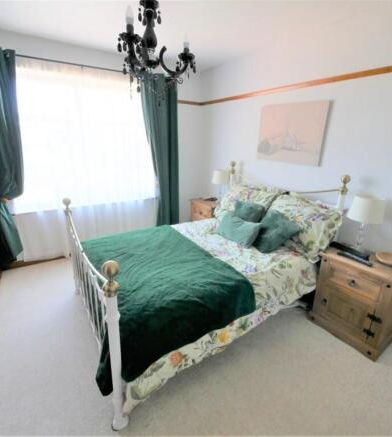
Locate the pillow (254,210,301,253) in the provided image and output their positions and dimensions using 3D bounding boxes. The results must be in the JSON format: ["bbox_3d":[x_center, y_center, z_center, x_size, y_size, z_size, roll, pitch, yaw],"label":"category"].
[{"bbox_3d":[0.696,0.139,2.105,0.380,0.130,0.380,-41,35,-3],"label":"pillow"}]

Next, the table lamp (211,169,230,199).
[{"bbox_3d":[0.344,-0.417,3.255,0.240,0.470,0.240,1,18,0],"label":"table lamp"}]

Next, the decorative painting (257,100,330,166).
[{"bbox_3d":[0.940,-0.859,2.404,0.035,0.570,0.750,-10,21,-33],"label":"decorative painting"}]

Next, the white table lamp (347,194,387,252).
[{"bbox_3d":[1.341,0.062,1.842,0.240,0.470,0.240,-10,21,-33],"label":"white table lamp"}]

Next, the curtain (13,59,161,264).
[{"bbox_3d":[-1.259,-0.621,2.872,1.820,2.130,0.090,-10,21,-33],"label":"curtain"}]

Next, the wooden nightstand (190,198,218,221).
[{"bbox_3d":[0.212,0.084,3.502,0.390,0.640,0.530,-10,21,-33],"label":"wooden nightstand"}]

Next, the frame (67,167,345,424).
[{"bbox_3d":[0.031,0.189,2.172,2.060,1.245,1.470,-10,21,-33],"label":"frame"}]

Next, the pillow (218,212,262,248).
[{"bbox_3d":[0.408,0.093,2.272,0.130,0.340,0.420,44,-11,-37],"label":"pillow"}]

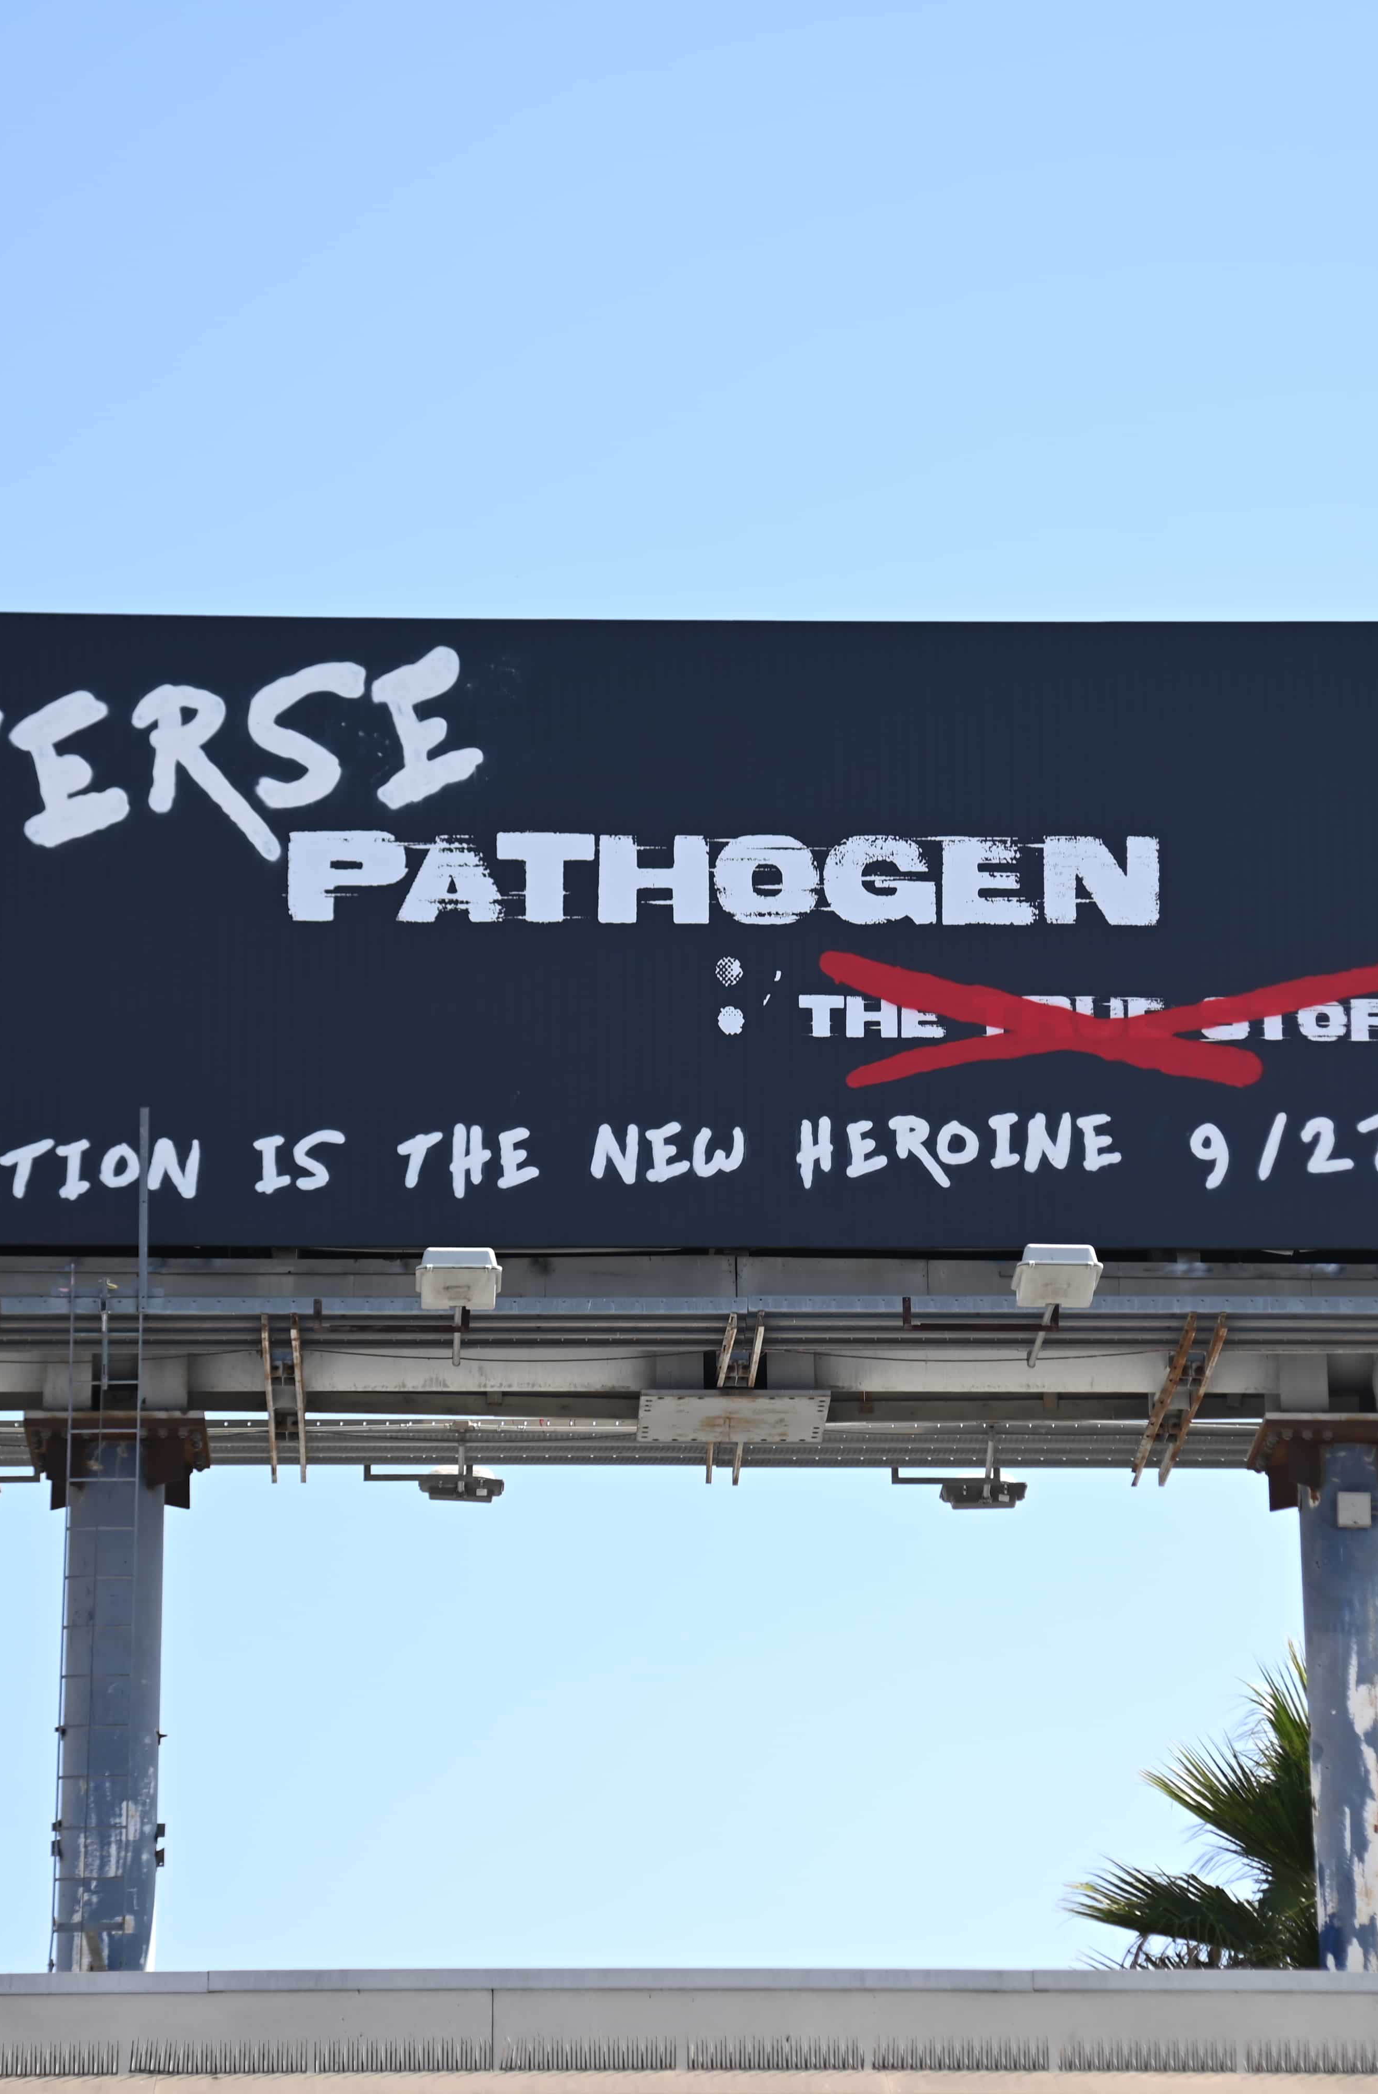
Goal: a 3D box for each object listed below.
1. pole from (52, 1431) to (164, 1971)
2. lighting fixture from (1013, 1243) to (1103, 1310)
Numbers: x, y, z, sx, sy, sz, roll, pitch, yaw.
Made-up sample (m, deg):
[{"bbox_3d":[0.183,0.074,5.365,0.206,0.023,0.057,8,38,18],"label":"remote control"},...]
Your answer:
[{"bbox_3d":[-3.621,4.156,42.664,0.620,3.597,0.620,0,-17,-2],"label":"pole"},{"bbox_3d":[2.254,1.404,41.640,0.530,0.340,0.400,0,-17,-2],"label":"lighting fixture"}]

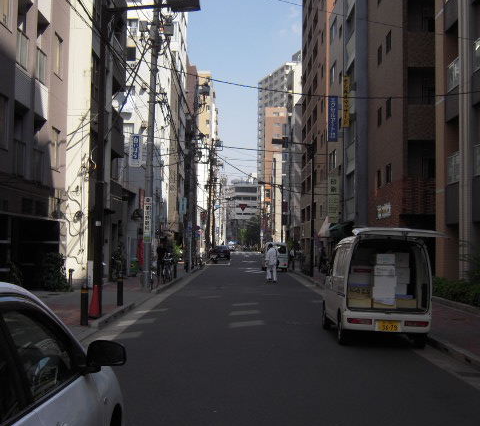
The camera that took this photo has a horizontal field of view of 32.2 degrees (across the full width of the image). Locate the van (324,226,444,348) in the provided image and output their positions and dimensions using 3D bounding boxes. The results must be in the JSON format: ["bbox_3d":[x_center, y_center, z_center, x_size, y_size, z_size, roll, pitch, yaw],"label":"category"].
[{"bbox_3d":[2.362,1.283,15.003,1.500,1.870,3.550,1,-2,0],"label":"van"}]

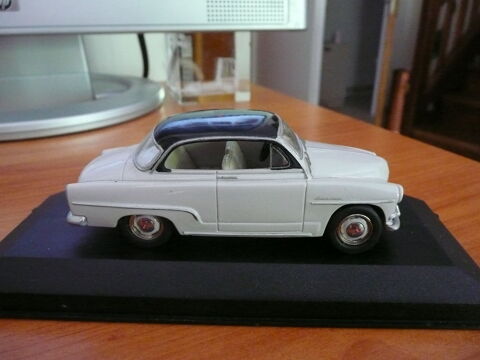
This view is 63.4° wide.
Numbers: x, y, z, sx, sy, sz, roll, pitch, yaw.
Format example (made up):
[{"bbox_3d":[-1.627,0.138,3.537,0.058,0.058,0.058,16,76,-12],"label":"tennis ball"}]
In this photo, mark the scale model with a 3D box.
[{"bbox_3d":[-0.002,-0.003,0.116,0.095,0.035,0.036,1,24,2],"label":"scale model"}]

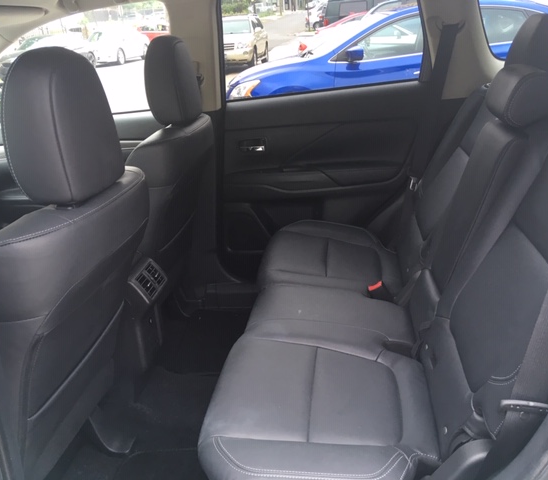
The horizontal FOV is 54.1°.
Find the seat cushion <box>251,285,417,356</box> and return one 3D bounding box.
[{"bbox_3d":[0.144,0.251,1.508,0.479,0.144,0.350,3,22,7],"label":"seat cushion"}]

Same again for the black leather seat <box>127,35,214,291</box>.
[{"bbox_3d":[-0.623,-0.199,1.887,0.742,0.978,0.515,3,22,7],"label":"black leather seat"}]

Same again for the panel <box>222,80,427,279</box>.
[{"bbox_3d":[0.171,-0.212,2.150,0.772,0.824,0.154,3,22,7],"label":"panel"}]

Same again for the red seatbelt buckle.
[{"bbox_3d":[0.320,0.144,1.611,0.062,0.057,0.046,3,22,7],"label":"red seatbelt buckle"}]

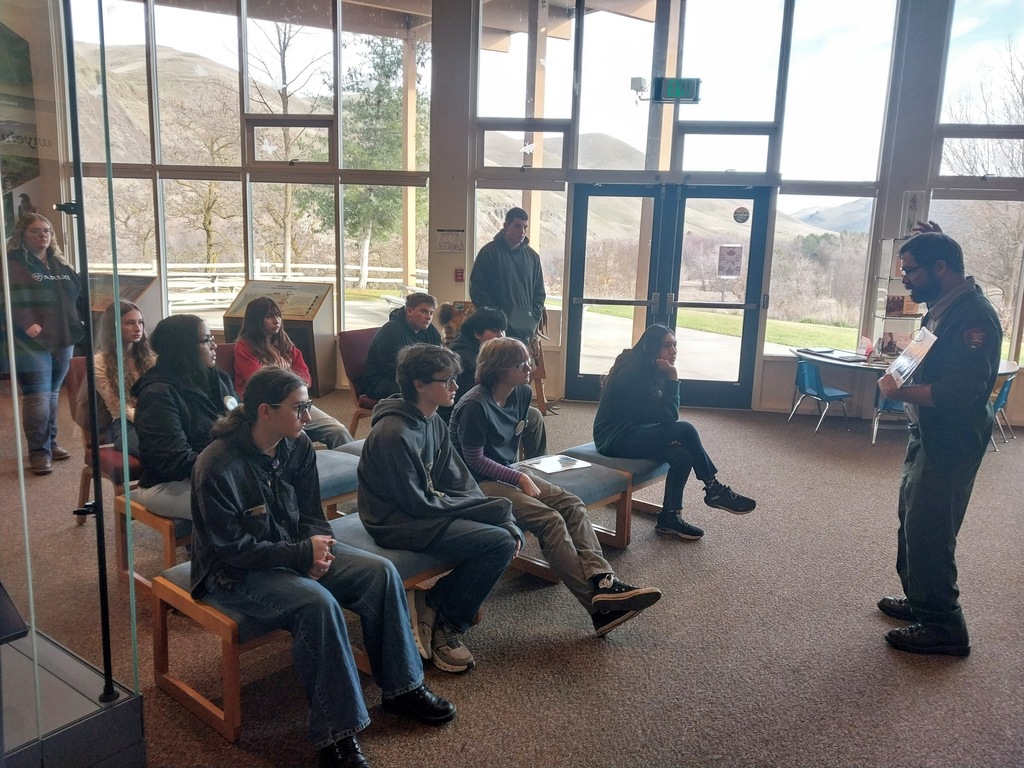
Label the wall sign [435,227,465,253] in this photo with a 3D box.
[{"bbox_3d":[-0.619,-1.450,7.825,0.295,0.225,0.020,3,10,5],"label":"wall sign"}]

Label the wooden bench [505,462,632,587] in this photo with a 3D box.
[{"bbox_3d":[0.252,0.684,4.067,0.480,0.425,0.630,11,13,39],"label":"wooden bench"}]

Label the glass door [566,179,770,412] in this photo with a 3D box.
[{"bbox_3d":[1.534,-0.860,7.745,1.900,2.197,0.100,3,10,7],"label":"glass door"}]

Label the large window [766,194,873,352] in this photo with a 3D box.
[{"bbox_3d":[3.058,-1.056,7.686,0.908,1.601,0.080,3,10,5],"label":"large window"}]

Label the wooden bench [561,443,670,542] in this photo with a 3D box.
[{"bbox_3d":[0.648,0.612,4.529,0.480,0.425,0.600,10,13,39],"label":"wooden bench"}]

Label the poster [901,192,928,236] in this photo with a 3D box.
[{"bbox_3d":[3.749,-1.582,7.196,0.190,0.434,0.020,3,10,7],"label":"poster"}]

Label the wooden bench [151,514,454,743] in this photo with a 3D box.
[{"bbox_3d":[-0.706,0.844,3.027,0.490,0.425,1.150,10,13,39],"label":"wooden bench"}]

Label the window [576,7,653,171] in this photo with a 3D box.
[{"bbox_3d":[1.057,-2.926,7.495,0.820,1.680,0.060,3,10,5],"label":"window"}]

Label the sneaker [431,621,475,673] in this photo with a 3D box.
[{"bbox_3d":[-0.248,0.991,2.989,0.108,0.118,0.290,-4,12,-31],"label":"sneaker"}]

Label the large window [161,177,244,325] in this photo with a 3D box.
[{"bbox_3d":[-3.297,-1.386,8.275,0.902,1.556,0.080,3,10,5],"label":"large window"}]

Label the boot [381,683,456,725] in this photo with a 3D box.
[{"bbox_3d":[-0.312,1.044,2.612,0.285,0.130,0.105,7,11,27],"label":"boot"}]

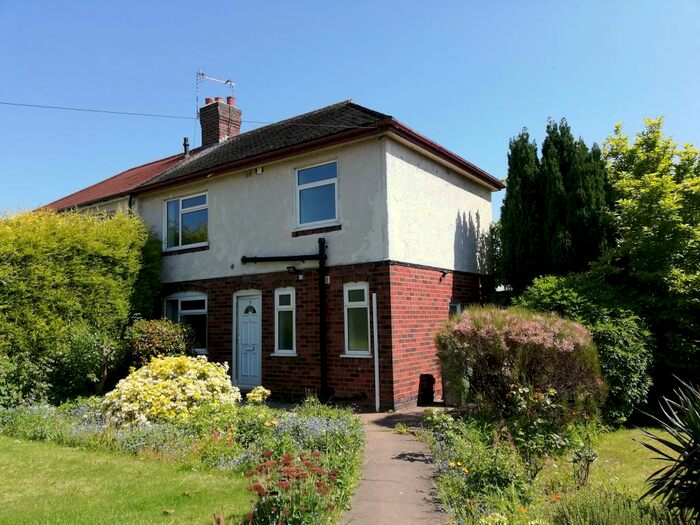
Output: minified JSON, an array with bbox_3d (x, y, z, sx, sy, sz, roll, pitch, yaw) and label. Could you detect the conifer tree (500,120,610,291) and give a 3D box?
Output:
[{"bbox_3d":[4.752,-0.246,12.100,2.400,6.100,2.200,-6,-8,35],"label":"conifer tree"}]

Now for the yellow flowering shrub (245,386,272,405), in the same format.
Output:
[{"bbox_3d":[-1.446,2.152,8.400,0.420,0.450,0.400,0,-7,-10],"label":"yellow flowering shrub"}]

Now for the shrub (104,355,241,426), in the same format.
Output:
[{"bbox_3d":[-2.768,1.978,8.200,2.000,1.050,1.800,1,-7,-18],"label":"shrub"}]

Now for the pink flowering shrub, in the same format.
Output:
[{"bbox_3d":[2.514,1.492,7.800,2.400,1.680,2.000,-3,-7,17],"label":"pink flowering shrub"}]

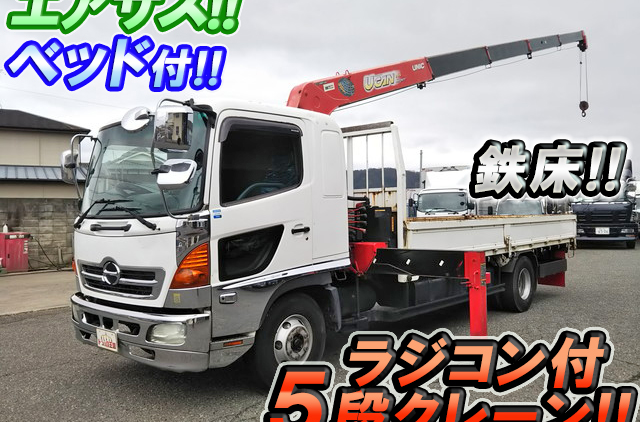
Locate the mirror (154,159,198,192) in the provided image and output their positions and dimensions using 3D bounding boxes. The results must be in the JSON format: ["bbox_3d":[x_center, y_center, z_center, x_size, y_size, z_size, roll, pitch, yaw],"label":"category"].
[{"bbox_3d":[-0.964,-0.239,3.741,0.240,0.200,0.130,-1,-11,15],"label":"mirror"}]

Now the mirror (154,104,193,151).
[{"bbox_3d":[-0.983,-0.553,3.741,0.235,0.320,0.090,-1,0,4],"label":"mirror"}]

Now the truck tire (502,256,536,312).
[{"bbox_3d":[2.974,1.092,8.350,0.230,0.841,0.841,-1,0,42],"label":"truck tire"}]

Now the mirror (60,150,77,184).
[{"bbox_3d":[-2.518,-0.444,5.575,0.100,0.330,0.210,-1,0,-36],"label":"mirror"}]

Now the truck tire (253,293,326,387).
[{"bbox_3d":[-0.289,1.131,4.838,0.225,0.820,0.820,-2,-1,44],"label":"truck tire"}]

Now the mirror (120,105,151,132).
[{"bbox_3d":[-1.241,-0.622,3.731,0.195,0.190,0.090,-1,-29,18],"label":"mirror"}]

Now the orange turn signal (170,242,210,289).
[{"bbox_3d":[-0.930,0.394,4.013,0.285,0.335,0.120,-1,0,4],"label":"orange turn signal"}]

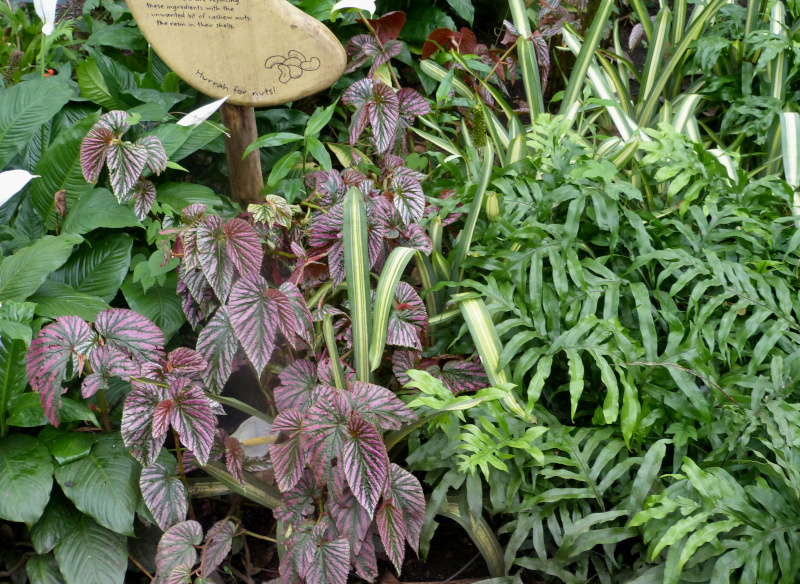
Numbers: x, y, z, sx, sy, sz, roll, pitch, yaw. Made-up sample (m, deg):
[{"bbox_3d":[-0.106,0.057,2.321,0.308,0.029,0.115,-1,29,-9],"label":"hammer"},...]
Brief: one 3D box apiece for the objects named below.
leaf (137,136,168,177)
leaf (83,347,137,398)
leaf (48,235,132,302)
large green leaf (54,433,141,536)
[{"bbox_3d":[-0.558,-0.307,2.700,0.070,0.095,0.040,-12,-2,-16],"label":"leaf"},{"bbox_3d":[-0.511,0.142,2.120,0.099,0.100,0.045,0,-17,0],"label":"leaf"},{"bbox_3d":[-0.627,-0.048,2.450,0.124,0.060,0.182,34,64,9],"label":"leaf"},{"bbox_3d":[-0.521,0.335,2.105,0.142,0.050,0.198,-20,67,-15],"label":"large green leaf"}]

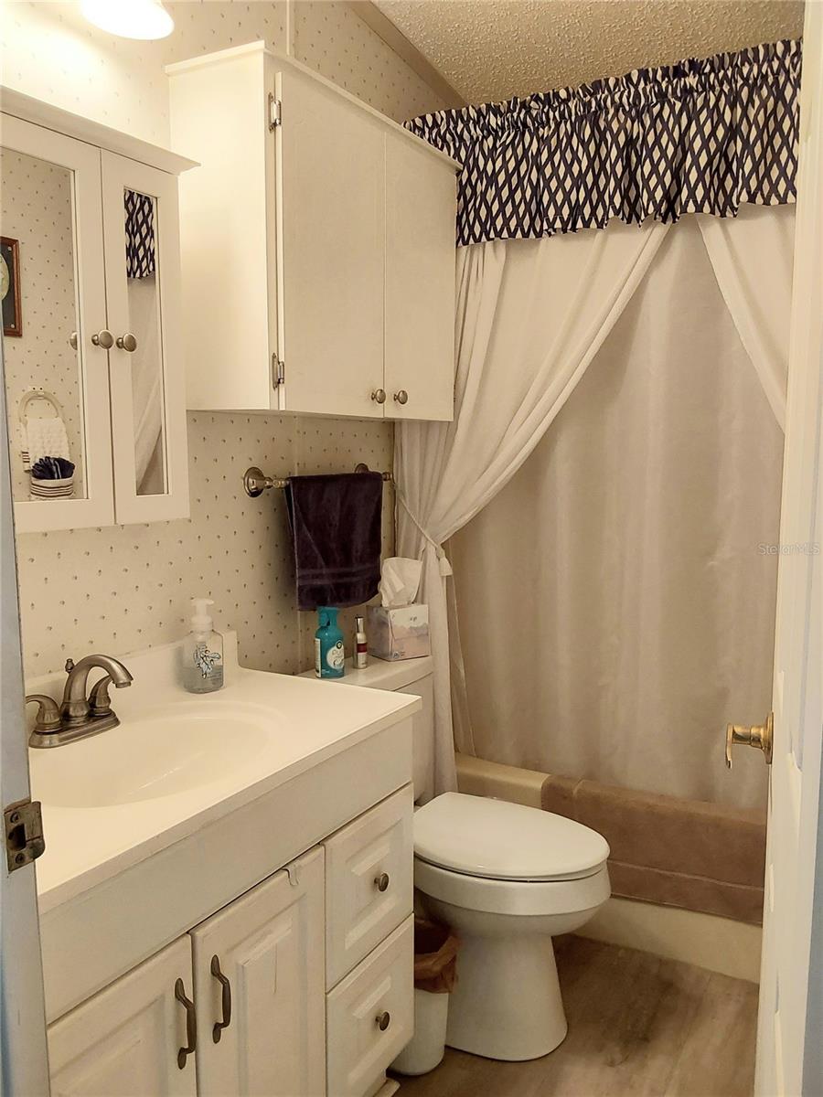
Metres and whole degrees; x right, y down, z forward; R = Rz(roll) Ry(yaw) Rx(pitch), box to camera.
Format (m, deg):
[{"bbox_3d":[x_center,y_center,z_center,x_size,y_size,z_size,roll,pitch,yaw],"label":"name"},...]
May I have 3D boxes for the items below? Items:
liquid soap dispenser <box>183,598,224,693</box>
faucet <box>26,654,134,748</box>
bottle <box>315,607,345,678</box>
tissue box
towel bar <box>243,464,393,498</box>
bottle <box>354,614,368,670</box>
[{"bbox_3d":[-0.412,0.191,1.763,0.068,0.178,0.052,-5,8,-39],"label":"liquid soap dispenser"},{"bbox_3d":[-0.512,0.244,1.449,0.165,0.146,0.195,4,7,29],"label":"faucet"},{"bbox_3d":[-0.195,0.221,2.101,0.060,0.165,0.066,0,7,0],"label":"bottle"},{"bbox_3d":[-0.040,0.215,2.321,0.114,0.128,0.112,-5,8,-37],"label":"tissue box"},{"bbox_3d":[-0.200,-0.172,2.126,0.085,0.060,0.510,4,7,29],"label":"towel bar"},{"bbox_3d":[-0.124,0.230,2.182,0.034,0.130,0.034,0,7,0],"label":"bottle"}]

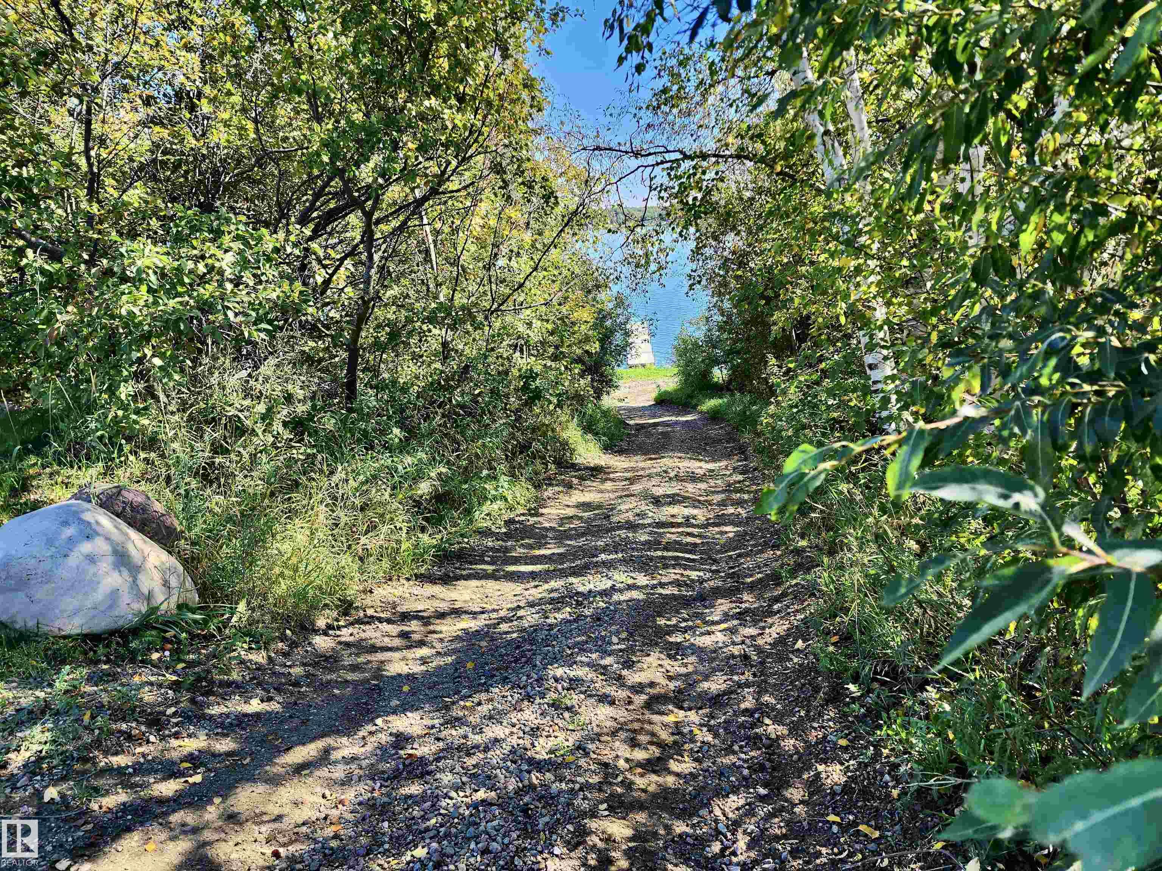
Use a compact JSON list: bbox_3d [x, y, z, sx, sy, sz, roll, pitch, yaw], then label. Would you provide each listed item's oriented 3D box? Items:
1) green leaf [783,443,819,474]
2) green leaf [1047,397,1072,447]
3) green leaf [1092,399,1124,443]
[{"bbox_3d":[0.228,0.024,0.800,0.038,0.032,0.030,2,15,8],"label":"green leaf"},{"bbox_3d":[0.526,-0.015,0.850,0.028,0.058,0.022,5,16,17],"label":"green leaf"},{"bbox_3d":[0.580,-0.015,0.850,0.034,0.050,0.022,5,16,19],"label":"green leaf"}]

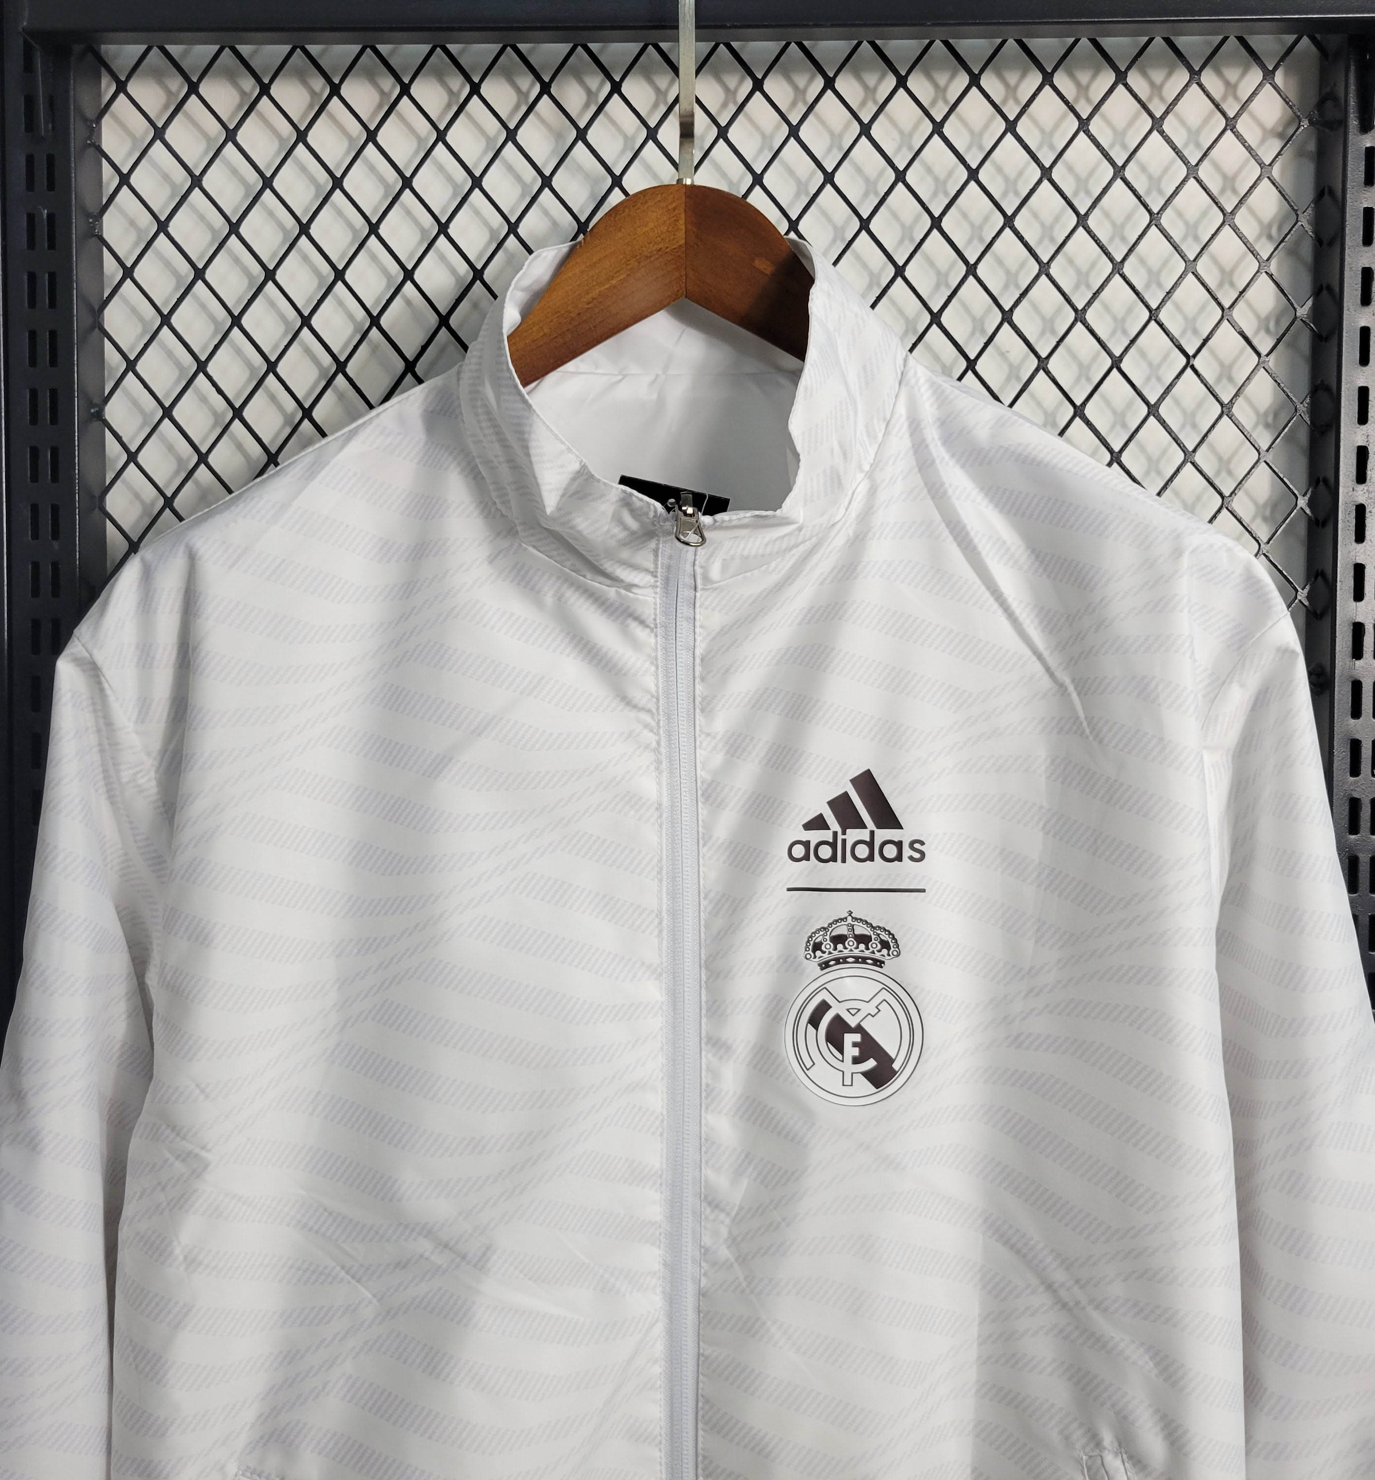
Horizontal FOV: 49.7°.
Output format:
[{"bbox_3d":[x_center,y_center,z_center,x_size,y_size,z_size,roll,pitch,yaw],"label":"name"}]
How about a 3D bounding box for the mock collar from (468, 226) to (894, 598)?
[{"bbox_3d":[-0.002,-0.138,0.620,0.185,0.150,0.115,0,2,-1],"label":"mock collar"}]

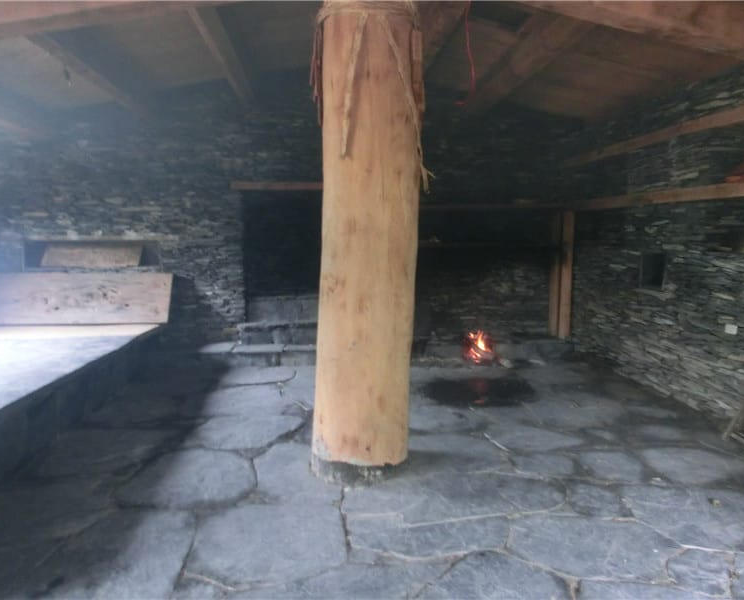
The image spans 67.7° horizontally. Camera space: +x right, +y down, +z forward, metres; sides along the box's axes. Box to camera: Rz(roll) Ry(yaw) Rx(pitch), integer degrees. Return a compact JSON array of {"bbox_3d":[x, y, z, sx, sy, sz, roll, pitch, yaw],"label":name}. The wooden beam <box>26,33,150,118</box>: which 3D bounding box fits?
[{"bbox_3d":[-2.329,-1.864,4.551,0.154,0.175,2.688,0,7,-6],"label":"wooden beam"}]

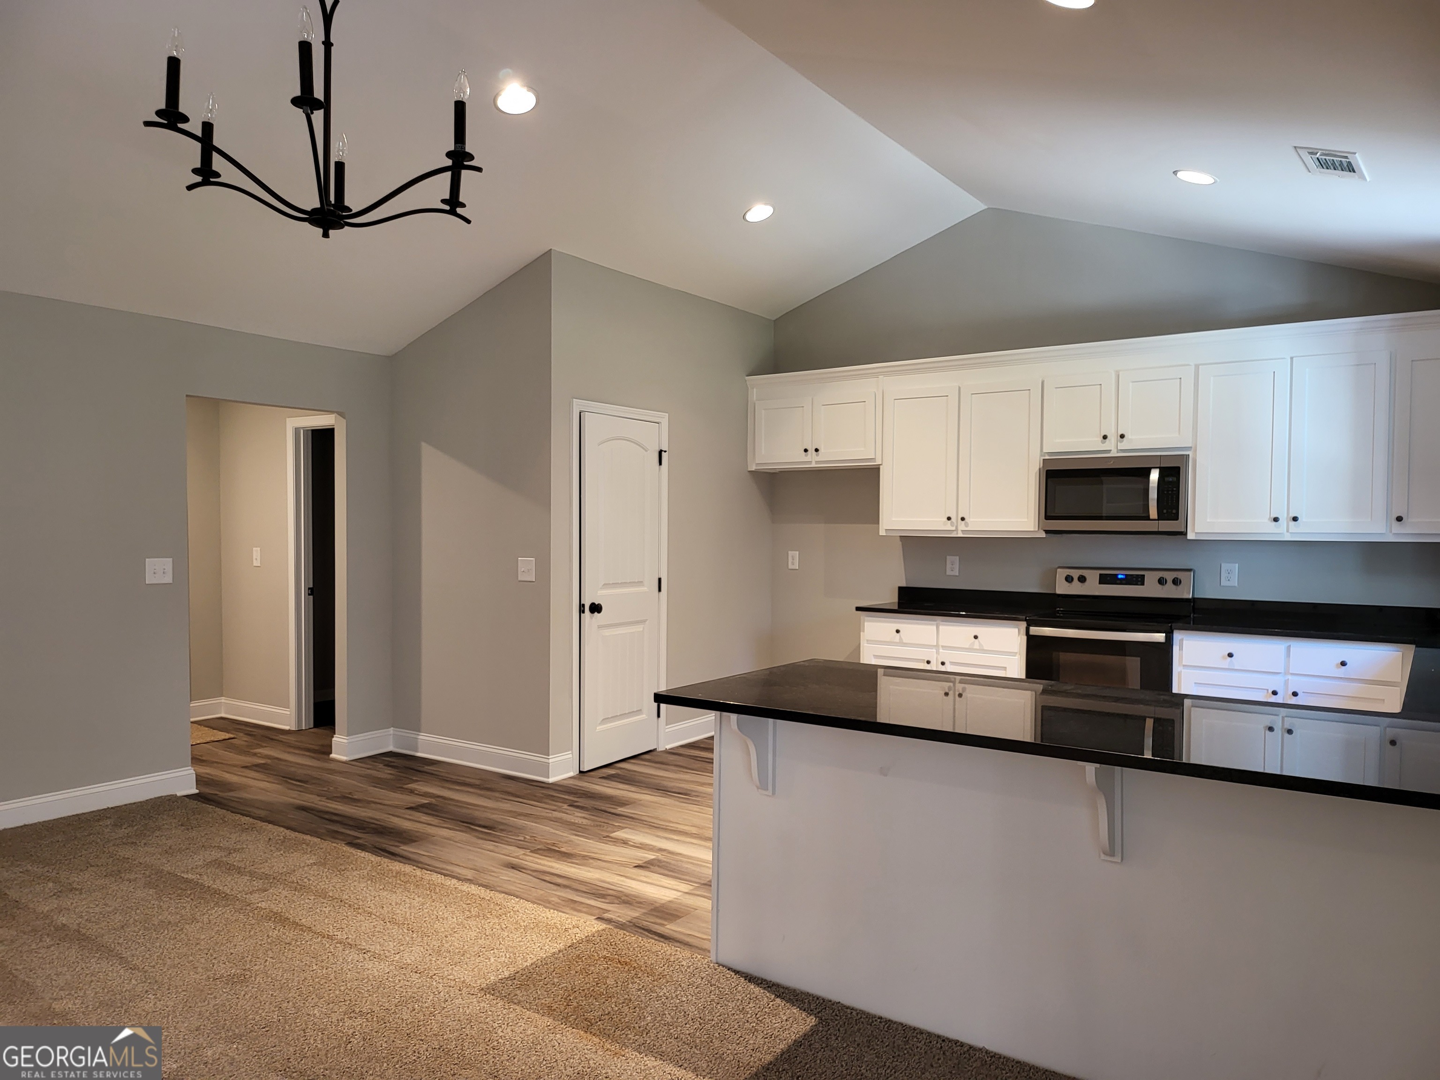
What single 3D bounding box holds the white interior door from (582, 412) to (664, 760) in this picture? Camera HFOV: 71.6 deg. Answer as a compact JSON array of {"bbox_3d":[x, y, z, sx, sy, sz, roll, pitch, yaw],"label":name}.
[{"bbox_3d":[-0.586,0.286,5.885,0.035,2.030,0.705,1,1,32],"label":"white interior door"}]

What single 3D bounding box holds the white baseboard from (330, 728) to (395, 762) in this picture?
[{"bbox_3d":[-2.181,1.237,6.101,0.160,0.140,0.335,1,1,35],"label":"white baseboard"}]

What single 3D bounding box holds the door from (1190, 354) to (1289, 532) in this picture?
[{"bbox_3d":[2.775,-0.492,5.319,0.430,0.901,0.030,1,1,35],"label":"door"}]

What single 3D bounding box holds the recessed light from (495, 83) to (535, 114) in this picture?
[{"bbox_3d":[-0.851,-1.835,4.171,0.185,0.025,0.185,-14,-9,-2],"label":"recessed light"}]

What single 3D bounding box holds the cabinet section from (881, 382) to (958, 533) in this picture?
[{"bbox_3d":[1.250,-0.509,6.264,0.492,0.892,0.020,1,1,35],"label":"cabinet section"}]

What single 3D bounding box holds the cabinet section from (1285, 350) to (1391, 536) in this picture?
[{"bbox_3d":[3.085,-0.480,4.978,0.420,0.892,0.020,1,1,35],"label":"cabinet section"}]

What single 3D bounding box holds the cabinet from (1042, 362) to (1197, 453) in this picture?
[{"bbox_3d":[2.302,-0.711,5.718,0.785,0.480,0.340,1,1,35],"label":"cabinet"}]

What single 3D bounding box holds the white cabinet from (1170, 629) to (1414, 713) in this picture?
[{"bbox_3d":[2.935,0.905,5.125,1.030,0.876,0.630,1,1,35],"label":"white cabinet"}]

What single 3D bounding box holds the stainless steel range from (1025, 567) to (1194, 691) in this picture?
[{"bbox_3d":[2.224,0.760,5.698,0.756,1.171,0.671,1,1,35],"label":"stainless steel range"}]

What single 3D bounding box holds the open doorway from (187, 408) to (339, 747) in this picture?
[{"bbox_3d":[-2.530,0.285,5.579,0.130,2.060,0.935,1,1,35],"label":"open doorway"}]

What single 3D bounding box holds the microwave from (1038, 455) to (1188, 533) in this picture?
[{"bbox_3d":[2.317,-0.255,5.779,0.758,0.423,0.435,1,1,35],"label":"microwave"}]

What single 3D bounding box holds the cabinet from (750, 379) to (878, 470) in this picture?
[{"bbox_3d":[0.717,-0.780,6.934,1.027,0.567,0.339,1,1,35],"label":"cabinet"}]

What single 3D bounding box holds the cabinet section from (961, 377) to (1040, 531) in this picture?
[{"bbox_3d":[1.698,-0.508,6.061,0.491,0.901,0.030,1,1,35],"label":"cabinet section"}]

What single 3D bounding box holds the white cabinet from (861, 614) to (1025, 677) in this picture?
[{"bbox_3d":[1.488,0.897,6.250,1.049,0.874,0.621,1,1,35],"label":"white cabinet"}]

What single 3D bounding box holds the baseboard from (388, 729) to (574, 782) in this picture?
[{"bbox_3d":[-1.440,1.251,5.926,1.383,0.147,0.193,1,1,35],"label":"baseboard"}]

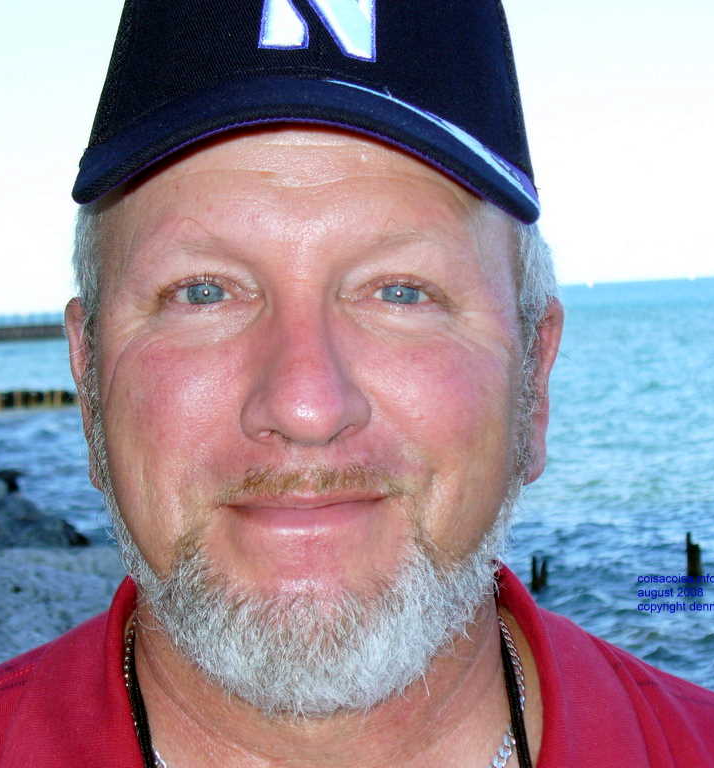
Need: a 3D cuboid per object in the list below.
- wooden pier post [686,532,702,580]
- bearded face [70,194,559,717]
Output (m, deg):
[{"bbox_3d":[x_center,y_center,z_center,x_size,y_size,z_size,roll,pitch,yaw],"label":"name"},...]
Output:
[{"bbox_3d":[4.450,2.280,27.000,0.190,0.630,0.190,-3,2,0],"label":"wooden pier post"},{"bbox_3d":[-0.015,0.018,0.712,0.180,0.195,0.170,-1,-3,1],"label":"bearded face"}]

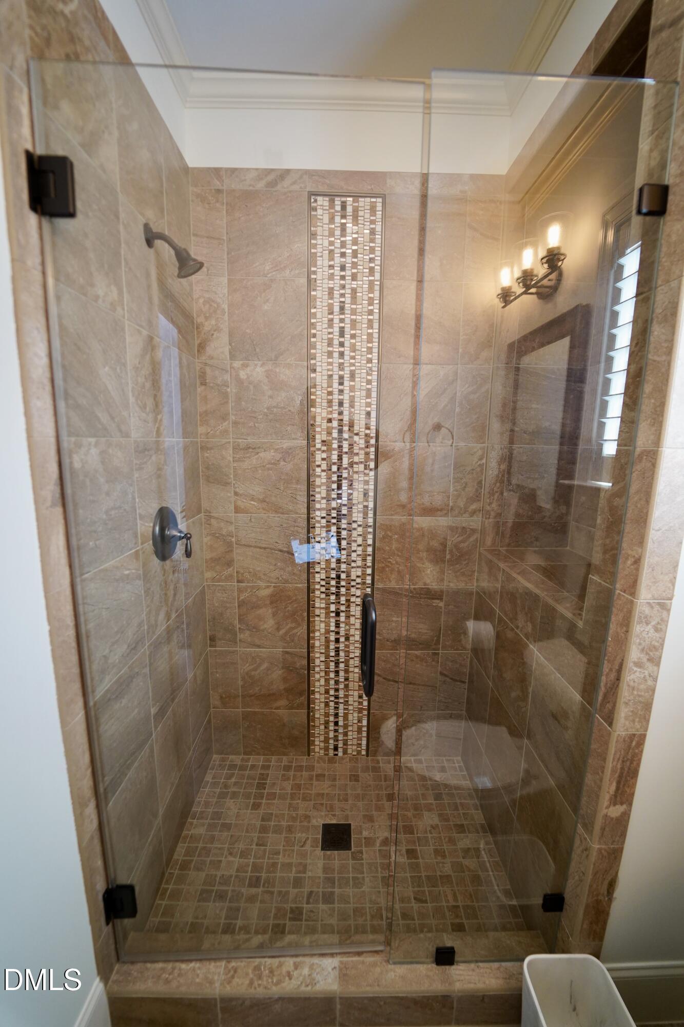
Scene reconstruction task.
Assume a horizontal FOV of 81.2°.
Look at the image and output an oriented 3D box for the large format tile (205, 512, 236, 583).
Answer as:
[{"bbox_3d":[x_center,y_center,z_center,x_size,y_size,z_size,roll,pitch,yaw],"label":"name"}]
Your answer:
[{"bbox_3d":[-0.524,0.155,1.725,0.128,0.302,0.011,1,10,-1],"label":"large format tile"}]

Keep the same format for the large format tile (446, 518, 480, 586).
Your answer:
[{"bbox_3d":[0.524,0.171,1.734,0.129,0.302,0.011,1,10,-1],"label":"large format tile"}]

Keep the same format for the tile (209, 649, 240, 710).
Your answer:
[{"bbox_3d":[-0.534,0.758,1.827,0.132,0.303,0.012,1,10,0],"label":"tile"}]

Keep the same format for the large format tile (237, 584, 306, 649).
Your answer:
[{"bbox_3d":[-0.308,0.460,1.779,0.304,0.304,0.020,1,10,0],"label":"large format tile"}]

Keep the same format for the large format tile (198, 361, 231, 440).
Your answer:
[{"bbox_3d":[-0.514,-0.452,1.619,0.128,0.302,0.011,1,10,-1],"label":"large format tile"}]

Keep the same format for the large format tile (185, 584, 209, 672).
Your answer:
[{"bbox_3d":[-0.600,0.479,1.648,0.011,0.302,0.254,1,10,-1],"label":"large format tile"}]

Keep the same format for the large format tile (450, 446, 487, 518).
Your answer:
[{"bbox_3d":[0.527,-0.132,1.677,0.131,0.304,0.020,1,10,0],"label":"large format tile"}]

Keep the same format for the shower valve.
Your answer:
[{"bbox_3d":[-0.540,0.067,1.312,0.089,0.178,0.176,1,10,0],"label":"shower valve"}]

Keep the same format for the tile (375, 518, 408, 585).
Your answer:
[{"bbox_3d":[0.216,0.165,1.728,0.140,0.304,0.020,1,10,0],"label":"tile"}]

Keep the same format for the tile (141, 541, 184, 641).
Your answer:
[{"bbox_3d":[-0.593,0.223,1.328,0.011,0.302,0.292,1,10,-1],"label":"tile"}]

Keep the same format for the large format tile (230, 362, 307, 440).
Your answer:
[{"bbox_3d":[-0.294,-0.448,1.621,0.303,0.302,0.011,1,10,-1],"label":"large format tile"}]

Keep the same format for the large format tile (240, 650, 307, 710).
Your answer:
[{"bbox_3d":[-0.314,0.764,1.833,0.303,0.302,0.011,1,10,-1],"label":"large format tile"}]

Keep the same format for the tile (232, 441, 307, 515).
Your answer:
[{"bbox_3d":[-0.301,-0.146,1.672,0.308,0.304,0.012,1,10,0],"label":"tile"}]

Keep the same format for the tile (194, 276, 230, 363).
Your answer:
[{"bbox_3d":[-0.509,-0.754,1.565,0.130,0.309,0.012,1,10,0],"label":"tile"}]

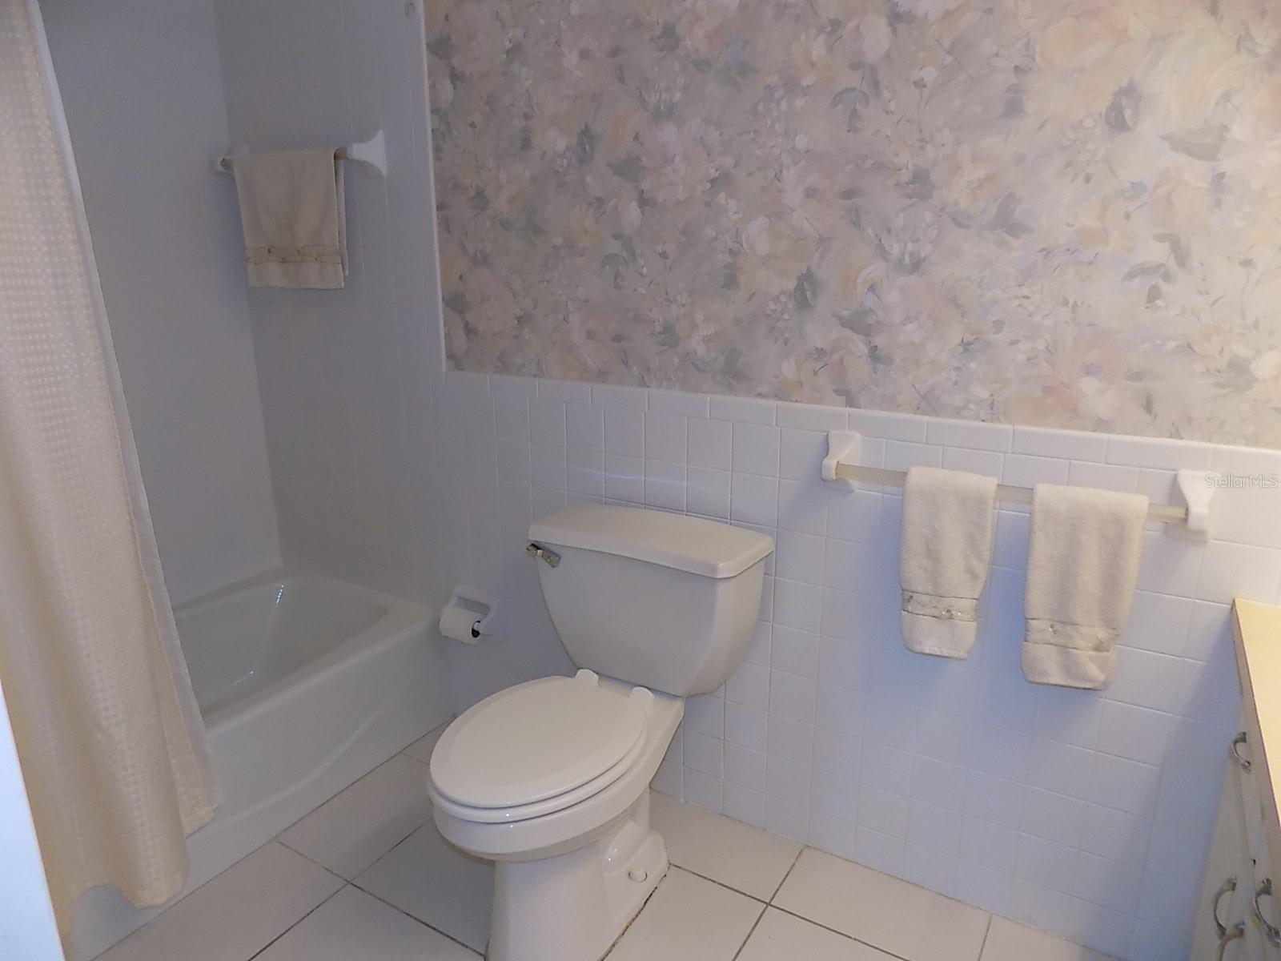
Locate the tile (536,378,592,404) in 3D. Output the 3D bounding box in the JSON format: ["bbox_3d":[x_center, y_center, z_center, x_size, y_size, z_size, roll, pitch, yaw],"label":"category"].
[{"bbox_3d":[-0.178,-0.214,2.028,0.152,0.052,0.010,9,18,30],"label":"tile"}]

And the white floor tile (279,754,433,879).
[{"bbox_3d":[-0.648,0.819,2.106,0.268,0.009,0.408,9,17,29],"label":"white floor tile"}]

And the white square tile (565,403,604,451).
[{"bbox_3d":[-0.130,-0.122,2.034,0.108,0.108,0.010,9,18,29],"label":"white square tile"}]

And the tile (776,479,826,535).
[{"bbox_3d":[0.341,0.057,1.794,0.108,0.108,0.008,9,17,29],"label":"tile"}]

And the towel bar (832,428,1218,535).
[{"bbox_3d":[0.648,0.013,1.541,0.665,0.110,0.083,9,17,29],"label":"towel bar"}]

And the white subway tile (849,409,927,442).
[{"bbox_3d":[0.482,-0.106,1.662,0.151,0.049,0.010,9,17,29],"label":"white subway tile"}]

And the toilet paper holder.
[{"bbox_3d":[-0.478,0.379,2.323,0.156,0.130,0.093,9,18,29],"label":"toilet paper holder"}]

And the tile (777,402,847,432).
[{"bbox_3d":[0.350,-0.128,1.737,0.151,0.049,0.010,9,17,29],"label":"tile"}]

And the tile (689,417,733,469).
[{"bbox_3d":[0.153,-0.079,1.873,0.108,0.108,0.008,9,17,29],"label":"tile"}]

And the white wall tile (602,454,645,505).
[{"bbox_3d":[-0.035,-0.002,2.009,0.108,0.108,0.010,9,18,29],"label":"white wall tile"}]

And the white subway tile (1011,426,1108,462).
[{"bbox_3d":[0.743,-0.065,1.517,0.151,0.051,0.010,9,18,29],"label":"white subway tile"}]

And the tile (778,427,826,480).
[{"bbox_3d":[0.335,-0.053,1.755,0.108,0.108,0.009,9,18,30],"label":"tile"}]

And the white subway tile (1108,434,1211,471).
[{"bbox_3d":[0.870,-0.047,1.428,0.152,0.052,0.010,9,18,30],"label":"white subway tile"}]

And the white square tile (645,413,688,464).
[{"bbox_3d":[0.059,-0.093,1.927,0.108,0.108,0.010,9,18,29],"label":"white square tile"}]

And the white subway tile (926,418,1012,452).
[{"bbox_3d":[0.613,-0.085,1.587,0.151,0.049,0.010,9,17,29],"label":"white subway tile"}]

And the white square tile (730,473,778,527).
[{"bbox_3d":[0.247,0.043,1.848,0.108,0.108,0.008,9,17,29],"label":"white square tile"}]

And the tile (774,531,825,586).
[{"bbox_3d":[0.340,0.165,1.812,0.108,0.108,0.009,9,18,30],"label":"tile"}]

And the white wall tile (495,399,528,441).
[{"bbox_3d":[-0.319,-0.152,2.140,0.108,0.108,0.010,9,18,29],"label":"white wall tile"}]

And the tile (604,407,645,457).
[{"bbox_3d":[-0.035,-0.108,1.980,0.108,0.108,0.010,9,18,29],"label":"tile"}]

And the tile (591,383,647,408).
[{"bbox_3d":[-0.048,-0.195,1.953,0.152,0.052,0.010,9,18,30],"label":"tile"}]

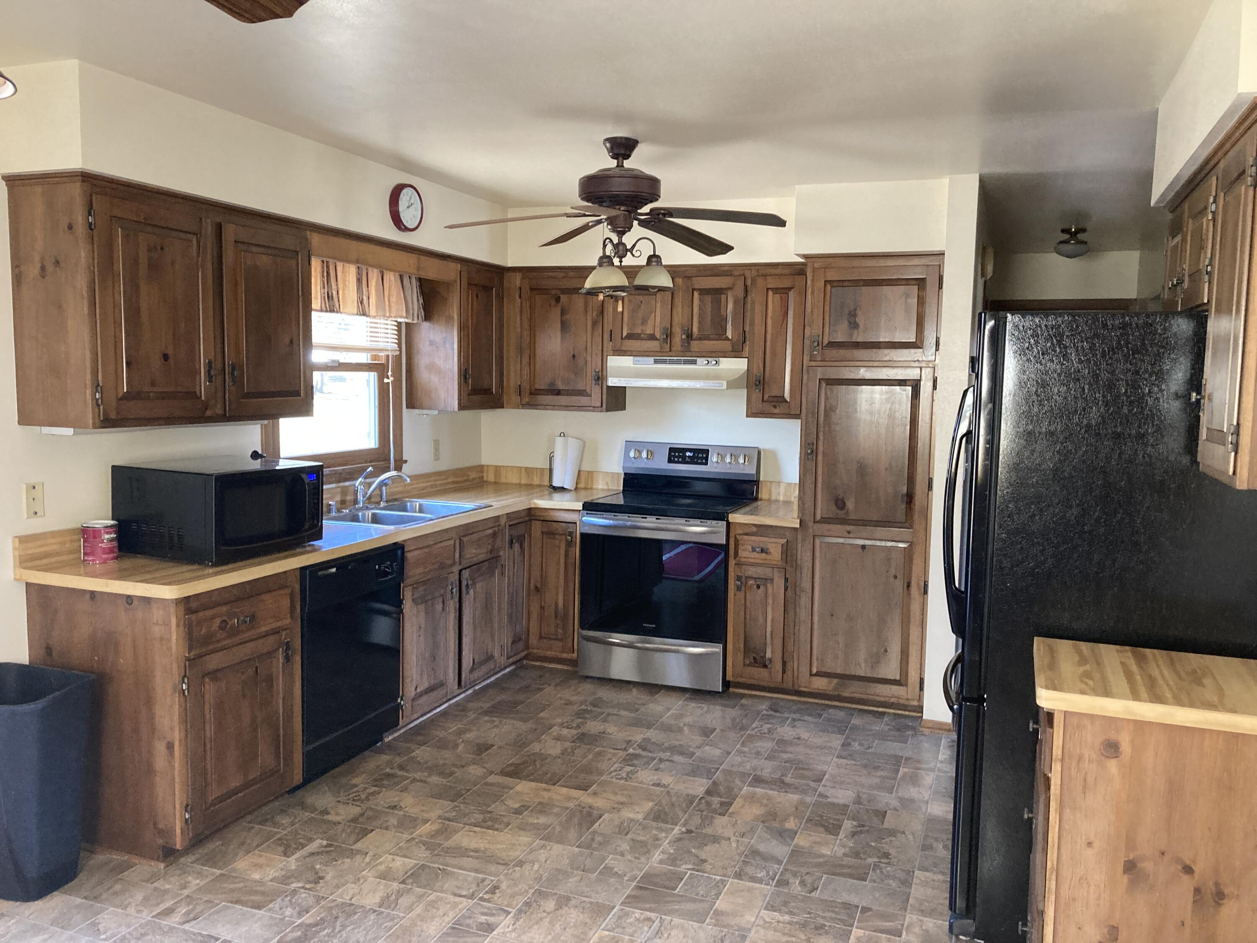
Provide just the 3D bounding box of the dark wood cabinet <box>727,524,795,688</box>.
[{"bbox_3d":[0.755,0.617,5.176,0.322,0.797,0.620,3,6,21],"label":"dark wood cabinet"}]

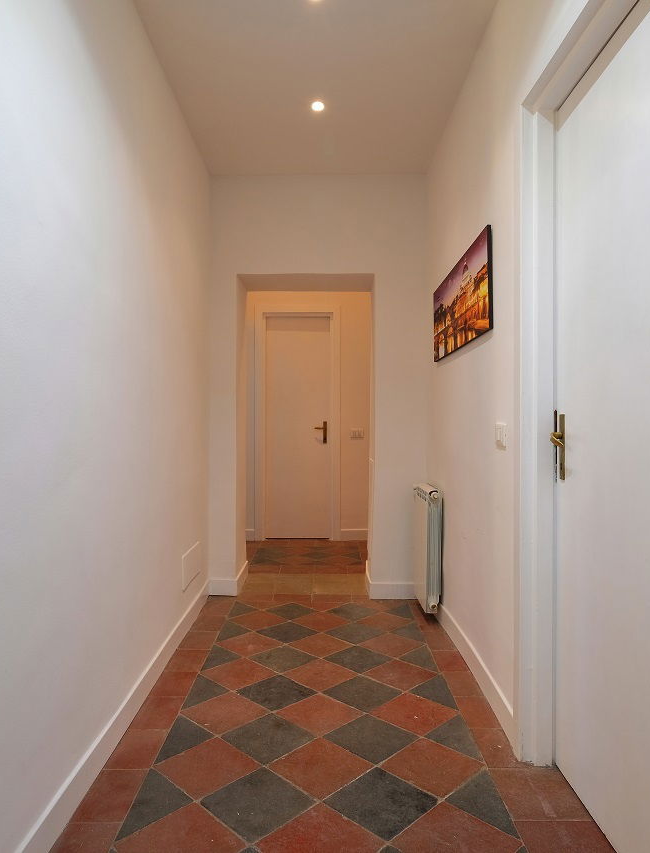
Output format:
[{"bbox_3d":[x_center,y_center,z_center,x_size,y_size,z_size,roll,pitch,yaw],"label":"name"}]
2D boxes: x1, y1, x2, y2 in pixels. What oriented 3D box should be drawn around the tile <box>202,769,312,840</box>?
[{"bbox_3d":[-0.194,1.095,1.655,0.243,0.015,0.243,0,0,45],"label":"tile"}]

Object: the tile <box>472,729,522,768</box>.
[{"bbox_3d":[0.581,1.102,1.947,0.113,0.015,0.242,0,0,0],"label":"tile"}]

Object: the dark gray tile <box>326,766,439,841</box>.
[{"bbox_3d":[0.163,1.103,1.664,0.248,0.013,0.248,0,-1,45],"label":"dark gray tile"}]

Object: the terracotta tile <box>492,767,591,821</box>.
[{"bbox_3d":[0.634,1.101,1.703,0.217,0.015,0.243,0,0,0],"label":"terracotta tile"}]

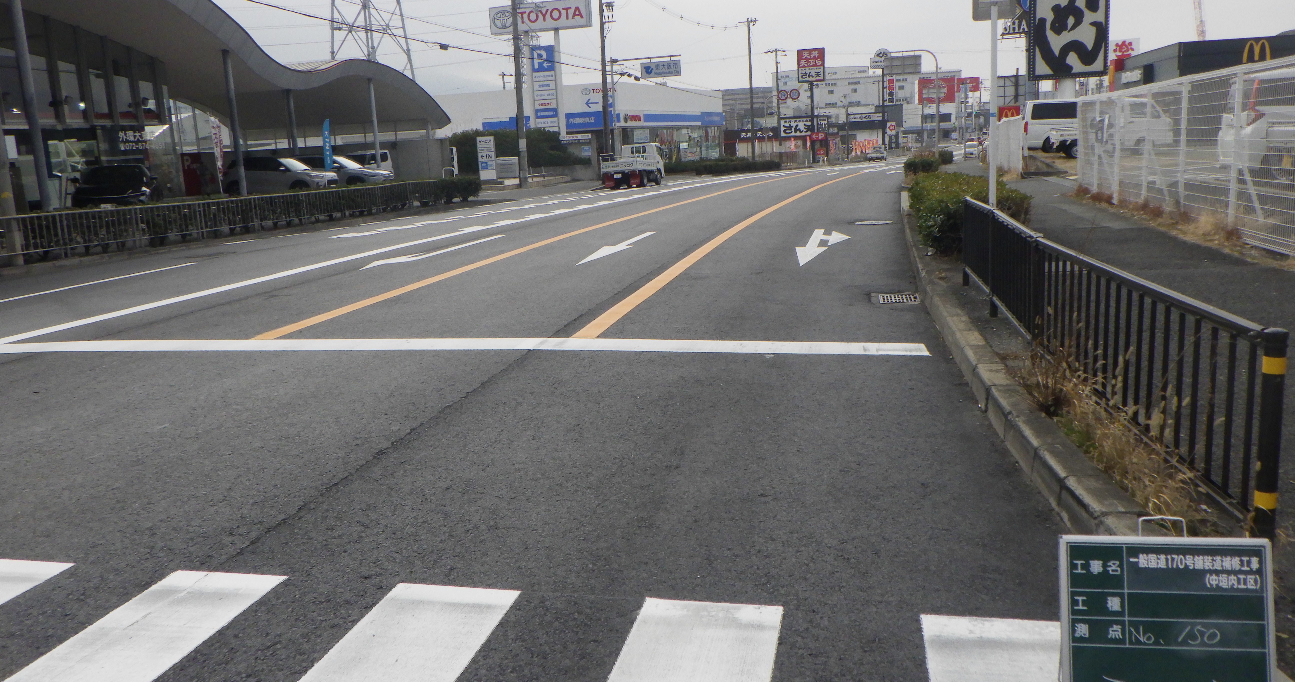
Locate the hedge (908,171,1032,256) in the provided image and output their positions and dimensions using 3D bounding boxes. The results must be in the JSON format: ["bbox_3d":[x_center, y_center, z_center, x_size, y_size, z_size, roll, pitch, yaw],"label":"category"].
[{"bbox_3d":[4.486,-2.014,15.439,1.200,0.680,8.400,0,11,13],"label":"hedge"}]

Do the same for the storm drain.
[{"bbox_3d":[2.346,-0.386,9.935,0.460,0.050,0.550,0,11,12],"label":"storm drain"}]

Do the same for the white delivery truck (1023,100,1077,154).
[{"bbox_3d":[16.345,-7.962,38.282,4.760,1.910,1.720,0,11,14],"label":"white delivery truck"}]

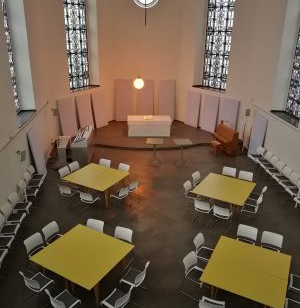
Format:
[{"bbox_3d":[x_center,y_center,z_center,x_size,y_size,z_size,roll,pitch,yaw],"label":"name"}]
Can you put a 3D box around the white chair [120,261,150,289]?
[{"bbox_3d":[-0.317,2.719,6.734,0.530,0.830,0.500,13,24,29],"label":"white chair"}]

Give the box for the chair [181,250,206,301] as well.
[{"bbox_3d":[1.046,2.760,7.099,0.510,0.800,0.510,16,25,34],"label":"chair"}]

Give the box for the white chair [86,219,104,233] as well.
[{"bbox_3d":[-1.465,2.130,7.861,0.495,0.785,0.535,9,23,20],"label":"white chair"}]

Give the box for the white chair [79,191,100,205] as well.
[{"bbox_3d":[-1.971,1.539,10.195,0.510,0.800,0.510,10,22,22],"label":"white chair"}]

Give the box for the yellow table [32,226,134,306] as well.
[{"bbox_3d":[-1.454,2.508,6.986,1.650,0.740,1.547,13,24,28],"label":"yellow table"}]

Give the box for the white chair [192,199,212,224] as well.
[{"bbox_3d":[1.640,1.710,9.482,0.500,0.830,0.530,12,23,26],"label":"white chair"}]

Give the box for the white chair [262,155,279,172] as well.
[{"bbox_3d":[4.722,0.527,12.324,0.510,0.830,0.500,-2,21,-7],"label":"white chair"}]

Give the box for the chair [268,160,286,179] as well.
[{"bbox_3d":[5.099,0.755,12.686,0.510,0.800,0.510,-1,21,-6],"label":"chair"}]

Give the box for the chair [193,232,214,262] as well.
[{"bbox_3d":[1.371,2.466,7.597,0.520,0.816,0.490,14,24,30],"label":"chair"}]

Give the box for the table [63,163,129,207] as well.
[{"bbox_3d":[-1.834,1.125,10.998,1.623,0.750,1.641,12,23,25],"label":"table"}]

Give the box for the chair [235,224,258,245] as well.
[{"bbox_3d":[2.324,2.252,7.674,0.495,0.785,0.535,11,24,25],"label":"chair"}]

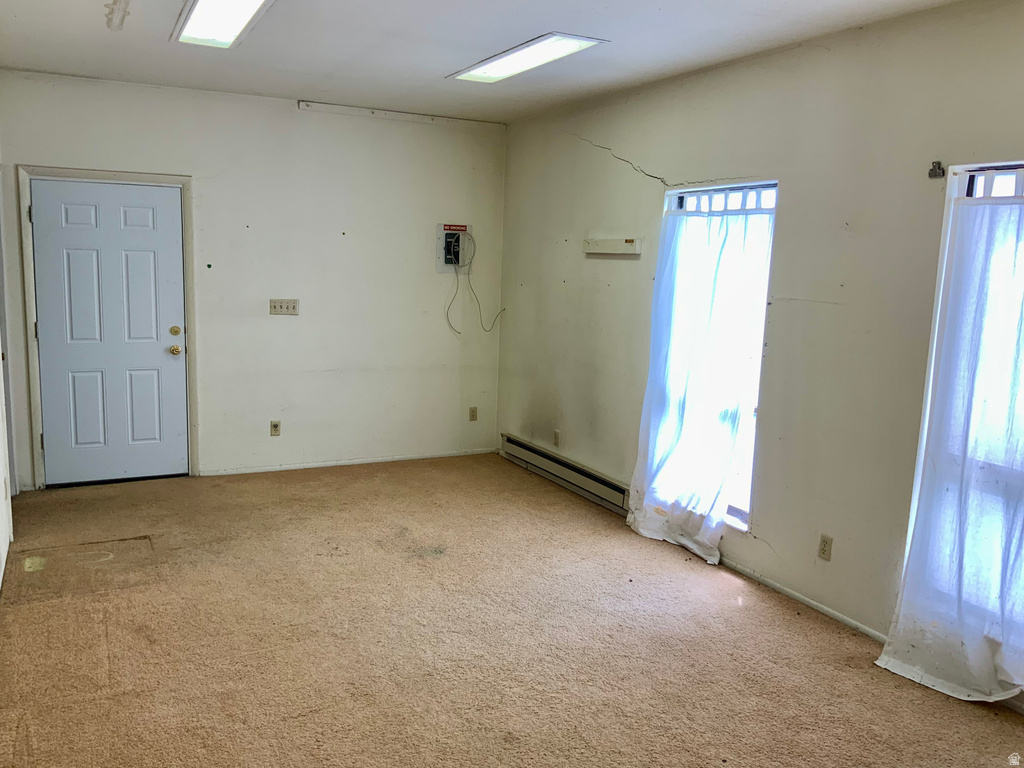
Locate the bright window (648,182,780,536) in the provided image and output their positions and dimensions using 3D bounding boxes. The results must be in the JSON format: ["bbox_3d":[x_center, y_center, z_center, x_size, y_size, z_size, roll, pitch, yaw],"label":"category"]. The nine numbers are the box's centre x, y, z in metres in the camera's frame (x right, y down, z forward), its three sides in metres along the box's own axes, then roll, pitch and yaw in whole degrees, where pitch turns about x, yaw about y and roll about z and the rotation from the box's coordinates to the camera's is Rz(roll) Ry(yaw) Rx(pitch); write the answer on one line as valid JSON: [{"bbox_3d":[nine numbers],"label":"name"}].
[{"bbox_3d":[1.139,-0.182,4.884,0.100,1.834,0.910,-3,10,-28],"label":"bright window"}]

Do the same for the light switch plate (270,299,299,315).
[{"bbox_3d":[-1.671,-0.562,6.316,0.206,0.115,0.012,-2,10,-25],"label":"light switch plate"}]

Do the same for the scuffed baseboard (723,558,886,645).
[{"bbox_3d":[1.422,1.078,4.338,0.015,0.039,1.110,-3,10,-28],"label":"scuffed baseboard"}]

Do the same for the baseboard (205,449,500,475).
[{"bbox_3d":[-1.205,0.611,6.741,2.360,0.042,0.014,-2,10,-25],"label":"baseboard"}]

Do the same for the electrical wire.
[{"bbox_3d":[-0.284,-0.802,6.889,0.490,0.810,0.100,-2,10,-25],"label":"electrical wire"}]

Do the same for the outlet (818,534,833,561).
[{"bbox_3d":[1.513,0.793,4.146,0.010,0.118,0.072,-3,10,-28],"label":"outlet"}]

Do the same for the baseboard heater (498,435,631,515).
[{"bbox_3d":[0.349,0.644,6.322,0.065,0.165,1.800,-3,10,-28],"label":"baseboard heater"}]

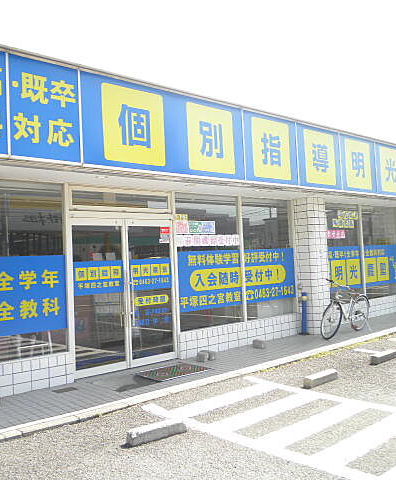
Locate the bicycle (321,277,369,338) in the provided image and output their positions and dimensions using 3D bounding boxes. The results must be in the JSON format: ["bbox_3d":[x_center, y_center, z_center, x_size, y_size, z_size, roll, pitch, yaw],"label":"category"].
[{"bbox_3d":[2.756,1.221,8.759,1.780,1.060,0.570,0,-3,-45],"label":"bicycle"}]

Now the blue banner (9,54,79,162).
[{"bbox_3d":[-1.671,-1.422,5.319,0.813,1.107,0.080,-1,-3,-41],"label":"blue banner"}]

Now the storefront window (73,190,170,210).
[{"bbox_3d":[-1.079,-0.568,6.989,1.631,0.201,0.100,-1,-3,-41],"label":"storefront window"}]

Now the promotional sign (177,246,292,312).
[{"bbox_3d":[0.807,0.665,8.498,2.888,0.973,0.040,-1,-3,-41],"label":"promotional sign"}]

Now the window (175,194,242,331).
[{"bbox_3d":[0.227,0.333,8.044,1.452,2.193,0.100,-1,-3,-41],"label":"window"}]

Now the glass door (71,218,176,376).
[{"bbox_3d":[-1.012,0.772,6.942,1.748,2.136,0.100,-1,-3,-41],"label":"glass door"}]

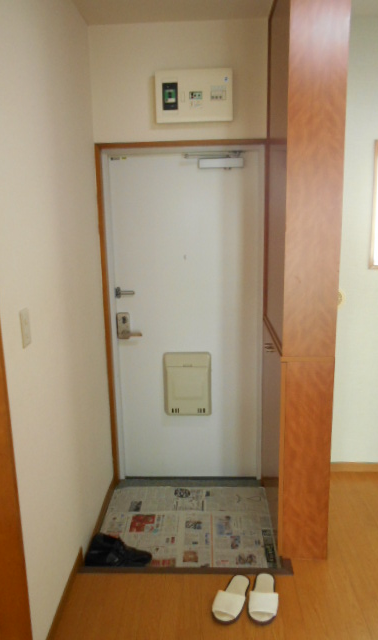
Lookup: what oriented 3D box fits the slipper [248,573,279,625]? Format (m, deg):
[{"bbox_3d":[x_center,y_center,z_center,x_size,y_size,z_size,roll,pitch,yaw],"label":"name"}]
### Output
[{"bbox_3d":[0.296,1.092,1.915,0.103,0.060,0.255,1,12,11],"label":"slipper"}]

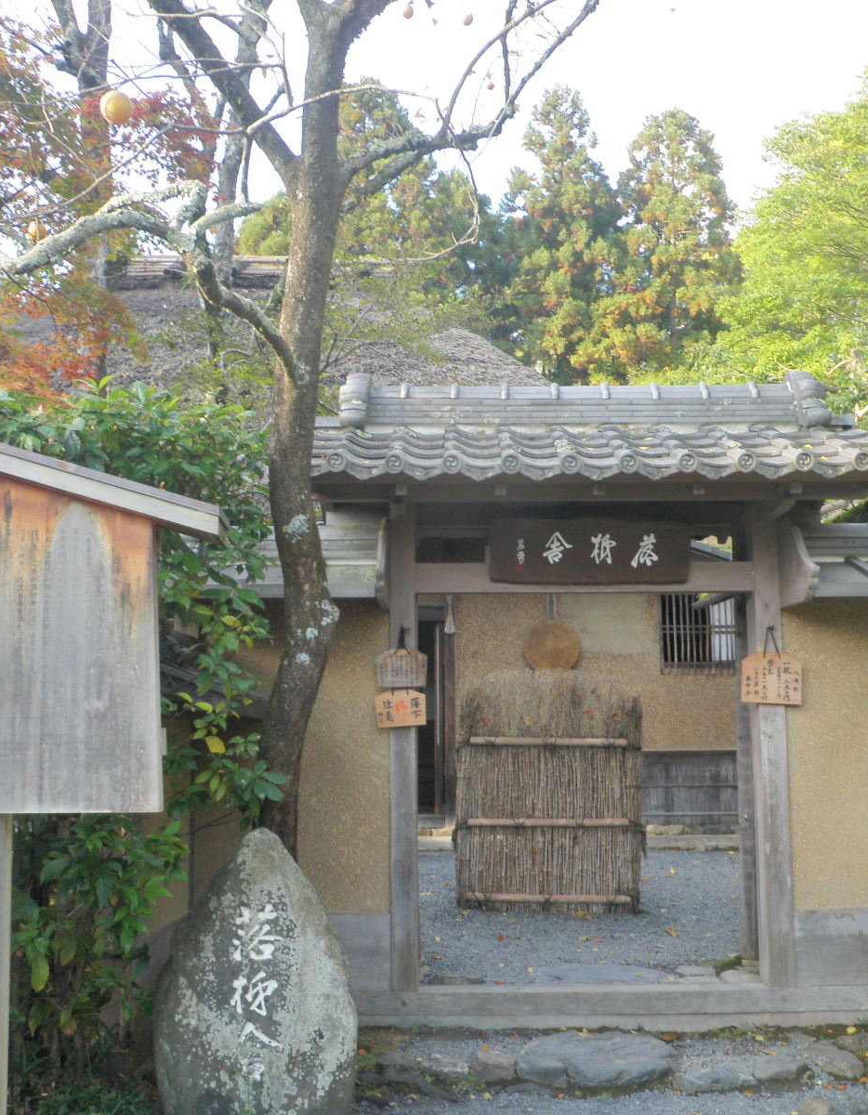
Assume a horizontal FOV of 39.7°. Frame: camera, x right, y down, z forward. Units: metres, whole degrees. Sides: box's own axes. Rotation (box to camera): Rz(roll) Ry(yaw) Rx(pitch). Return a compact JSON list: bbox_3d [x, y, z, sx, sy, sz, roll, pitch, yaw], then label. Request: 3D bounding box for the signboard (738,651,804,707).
[{"bbox_3d":[1.546,0.557,5.491,0.275,0.240,0.020,0,-7,-1],"label":"signboard"}]

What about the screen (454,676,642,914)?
[{"bbox_3d":[0.740,1.488,7.689,1.170,1.490,0.180,-1,-7,6],"label":"screen"}]

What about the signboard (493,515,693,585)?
[{"bbox_3d":[0.722,-0.029,5.540,0.925,0.315,0.050,0,-1,-1],"label":"signboard"}]

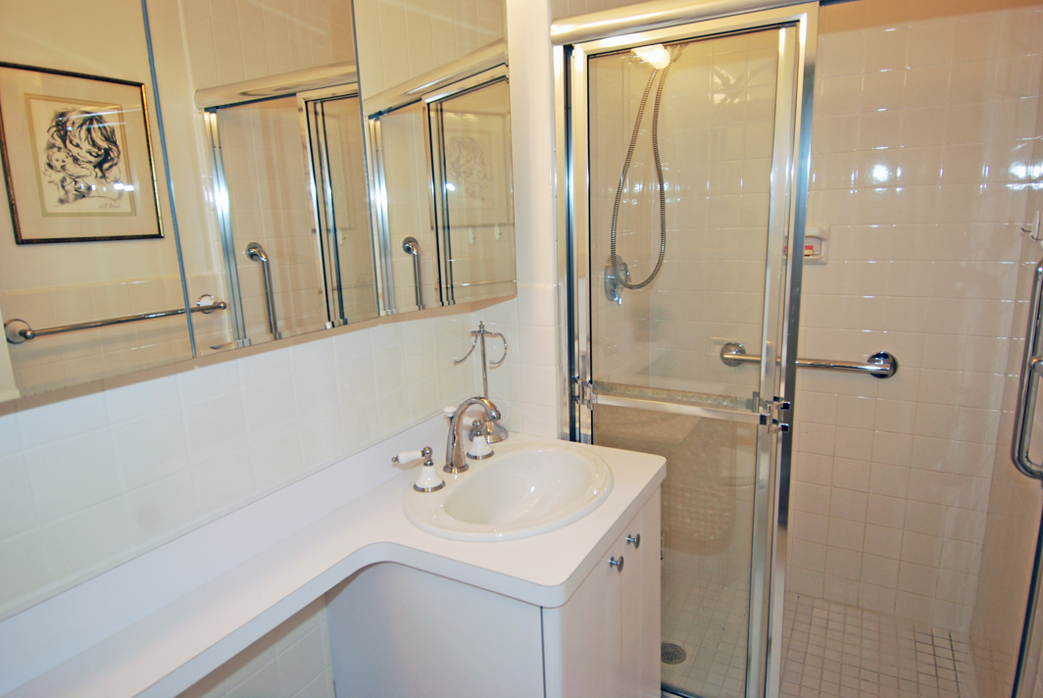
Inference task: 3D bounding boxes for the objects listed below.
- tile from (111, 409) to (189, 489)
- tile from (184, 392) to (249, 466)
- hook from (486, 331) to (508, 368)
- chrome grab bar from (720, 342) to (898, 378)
[{"bbox_3d":[-0.579,0.155,0.958,0.008,0.107,0.107,5,14,30],"label":"tile"},{"bbox_3d":[-0.525,0.134,1.049,0.008,0.107,0.107,5,14,30],"label":"tile"},{"bbox_3d":[-0.073,-0.005,1.609,0.047,0.082,0.080,5,14,30],"label":"hook"},{"bbox_3d":[0.927,0.043,2.005,0.542,0.083,0.073,5,14,30],"label":"chrome grab bar"}]

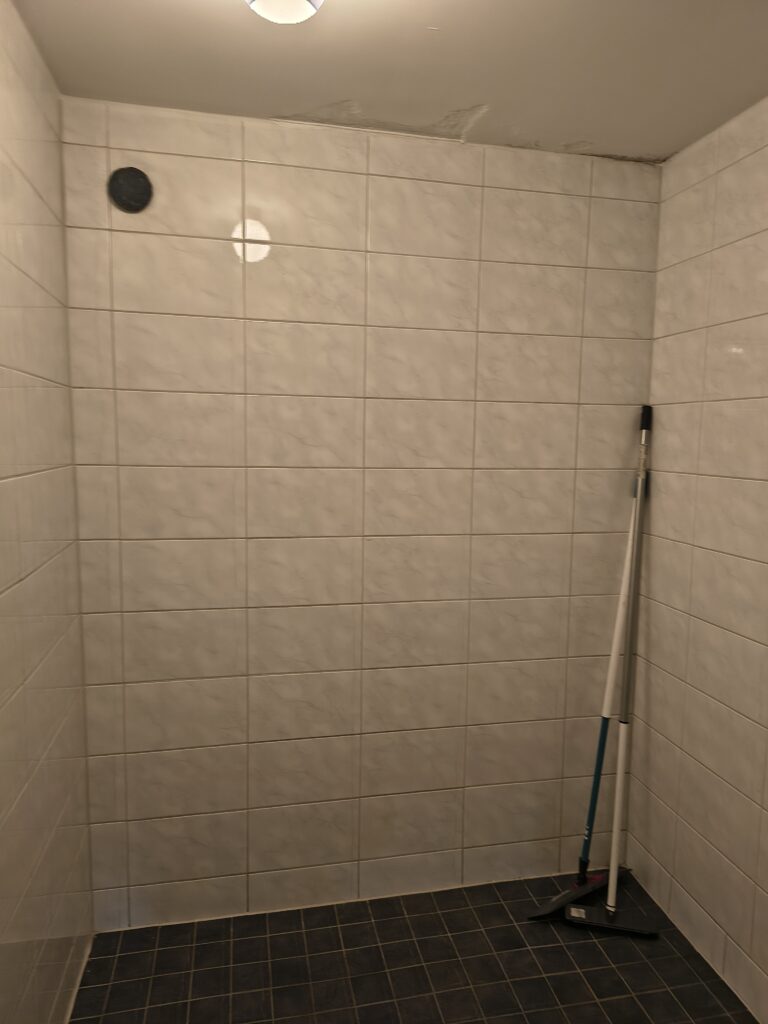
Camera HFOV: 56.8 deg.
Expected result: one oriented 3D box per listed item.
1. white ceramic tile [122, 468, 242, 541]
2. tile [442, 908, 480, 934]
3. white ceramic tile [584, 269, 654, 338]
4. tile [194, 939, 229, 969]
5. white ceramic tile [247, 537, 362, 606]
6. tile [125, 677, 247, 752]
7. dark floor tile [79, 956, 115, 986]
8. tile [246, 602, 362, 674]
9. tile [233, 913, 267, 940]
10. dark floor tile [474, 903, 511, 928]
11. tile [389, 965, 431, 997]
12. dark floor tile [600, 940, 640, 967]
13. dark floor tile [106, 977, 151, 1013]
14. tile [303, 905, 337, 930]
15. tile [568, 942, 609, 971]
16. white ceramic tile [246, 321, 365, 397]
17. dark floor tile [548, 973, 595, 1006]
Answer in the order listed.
[{"bbox_3d":[-0.546,-0.023,1.934,0.330,0.199,0.009,-1,7,-13],"label":"white ceramic tile"},{"bbox_3d":[0.224,1.204,2.082,0.097,0.009,0.097,-1,6,-12],"label":"tile"},{"bbox_3d":[0.718,-0.633,2.164,0.234,0.198,0.010,-1,7,-13],"label":"white ceramic tile"},{"bbox_3d":[-0.467,1.214,1.937,0.097,0.009,0.097,0,7,-13],"label":"tile"},{"bbox_3d":[-0.225,0.172,2.038,0.330,0.197,0.010,0,7,-13],"label":"white ceramic tile"},{"bbox_3d":[-0.556,0.572,2.006,0.330,0.197,0.009,-1,7,-13],"label":"tile"},{"bbox_3d":[-0.752,1.220,1.880,0.076,0.010,0.098,-1,6,-12],"label":"dark floor tile"},{"bbox_3d":[-0.229,0.372,2.065,0.332,0.198,0.010,-1,7,-13],"label":"tile"},{"bbox_3d":[-0.389,1.202,2.054,0.097,0.009,0.092,0,7,-13],"label":"tile"},{"bbox_3d":[0.323,1.199,2.098,0.097,0.009,0.097,0,6,-12],"label":"dark floor tile"},{"bbox_3d":[0.069,1.228,1.845,0.098,0.010,0.098,-1,6,-12],"label":"tile"},{"bbox_3d":[0.667,1.232,1.991,0.099,0.010,0.095,-1,8,-12],"label":"dark floor tile"},{"bbox_3d":[-0.647,1.234,1.806,0.099,0.010,0.095,-1,8,-12],"label":"dark floor tile"},{"bbox_3d":[-0.191,1.200,2.097,0.097,0.009,0.097,-1,6,-12],"label":"tile"},{"bbox_3d":[0.564,1.229,1.963,0.097,0.009,0.097,0,7,-13],"label":"tile"},{"bbox_3d":[-0.215,-0.422,1.959,0.330,0.199,0.009,-1,7,-13],"label":"white ceramic tile"},{"bbox_3d":[0.481,1.230,1.826,0.097,0.009,0.097,0,6,-12],"label":"dark floor tile"}]

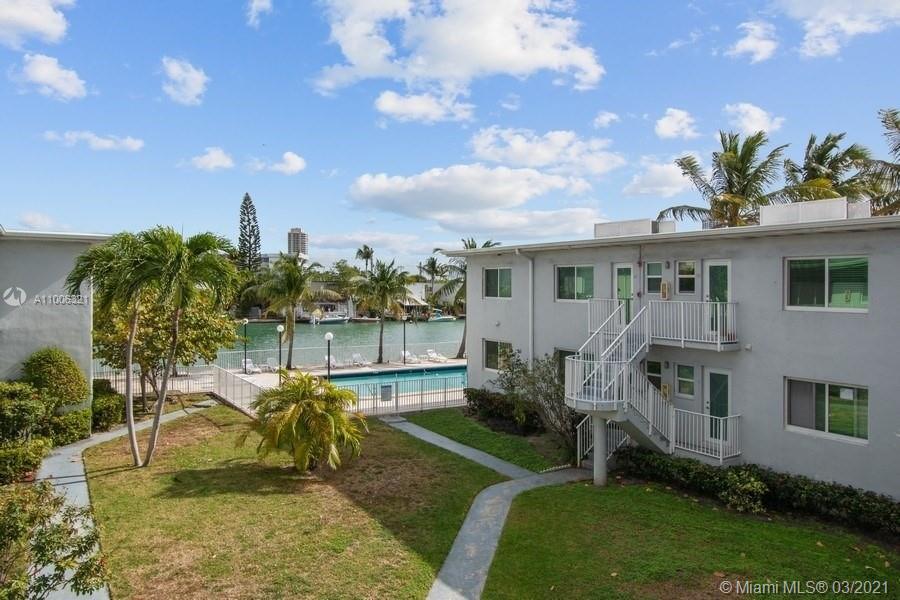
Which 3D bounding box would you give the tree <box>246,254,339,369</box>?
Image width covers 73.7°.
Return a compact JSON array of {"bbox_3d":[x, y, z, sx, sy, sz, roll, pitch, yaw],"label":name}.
[{"bbox_3d":[-9.294,0.768,35.173,5.200,6.629,5.000,0,1,0],"label":"tree"}]

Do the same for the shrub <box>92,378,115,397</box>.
[{"bbox_3d":[-13.589,3.759,23.388,1.100,1.250,1.200,0,1,0],"label":"shrub"}]

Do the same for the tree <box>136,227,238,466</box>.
[{"bbox_3d":[-7.185,1.354,16.330,2.700,6.371,2.700,0,1,0],"label":"tree"}]

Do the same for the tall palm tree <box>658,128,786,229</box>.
[{"bbox_3d":[13.244,-1.775,28.886,6.200,12.326,6.000,0,1,0],"label":"tall palm tree"}]

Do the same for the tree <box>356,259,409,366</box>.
[{"bbox_3d":[-4.271,0.838,38.017,3.700,6.423,3.700,0,1,0],"label":"tree"}]

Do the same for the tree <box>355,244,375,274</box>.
[{"bbox_3d":[-18.497,-4.696,129.869,4.500,14.179,4.500,0,1,0],"label":"tree"}]

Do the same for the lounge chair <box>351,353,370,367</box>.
[{"bbox_3d":[-5.500,3.619,37.292,1.550,0.880,0.680,0,1,-31],"label":"lounge chair"}]

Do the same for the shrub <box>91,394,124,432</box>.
[{"bbox_3d":[-11.998,3.886,20.890,1.250,1.100,1.250,0,1,0],"label":"shrub"}]

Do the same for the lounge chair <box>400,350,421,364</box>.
[{"bbox_3d":[-2.514,3.605,38.692,1.550,0.880,0.680,0,1,-31],"label":"lounge chair"}]

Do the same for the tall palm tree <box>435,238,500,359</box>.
[{"bbox_3d":[1.208,-0.009,40.787,4.600,8.058,4.500,0,1,0],"label":"tall palm tree"}]

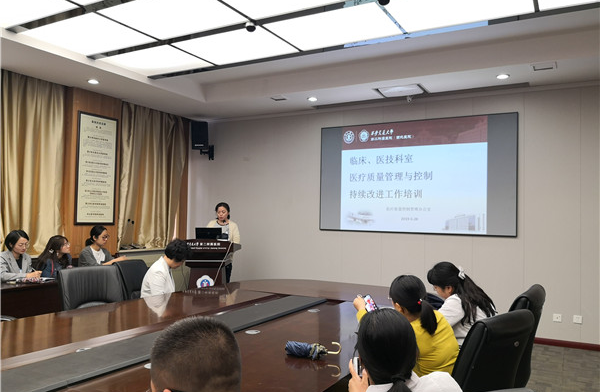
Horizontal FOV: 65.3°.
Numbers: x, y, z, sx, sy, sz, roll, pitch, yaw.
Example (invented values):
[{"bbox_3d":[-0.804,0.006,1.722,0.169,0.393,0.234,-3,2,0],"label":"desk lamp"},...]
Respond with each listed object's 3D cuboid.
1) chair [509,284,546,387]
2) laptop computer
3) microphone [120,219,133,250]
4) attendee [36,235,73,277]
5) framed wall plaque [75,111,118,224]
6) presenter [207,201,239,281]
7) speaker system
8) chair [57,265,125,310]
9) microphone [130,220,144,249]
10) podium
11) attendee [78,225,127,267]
[{"bbox_3d":[1.332,1.133,3.311,0.650,0.990,0.600,0,-2,42],"label":"chair"},{"bbox_3d":[-1.207,0.536,6.193,0.340,0.220,0.290,1,-2,5],"label":"laptop computer"},{"bbox_3d":[-2.631,0.582,7.077,0.160,0.440,0.110,0,-2,29],"label":"microphone"},{"bbox_3d":[-2.619,1.016,5.073,0.620,1.180,0.480,1,-2,18],"label":"attendee"},{"bbox_3d":[-2.957,-0.382,6.838,0.040,1.600,0.670,0,-3,29],"label":"framed wall plaque"},{"bbox_3d":[-1.066,0.892,6.399,0.460,1.600,0.360,1,-2,11],"label":"presenter"},{"bbox_3d":[-1.622,-0.984,7.613,0.265,0.450,0.250,1,6,-5],"label":"speaker system"},{"bbox_3d":[-1.558,1.099,3.874,0.650,0.980,0.600,0,-2,35],"label":"chair"},{"bbox_3d":[-2.571,0.619,7.424,0.180,0.430,0.160,0,-2,29],"label":"microphone"},{"bbox_3d":[-1.111,1.078,5.667,0.680,1.150,0.500,1,-2,0],"label":"podium"},{"bbox_3d":[-2.262,0.996,5.506,0.720,1.280,0.500,1,-2,18],"label":"attendee"}]

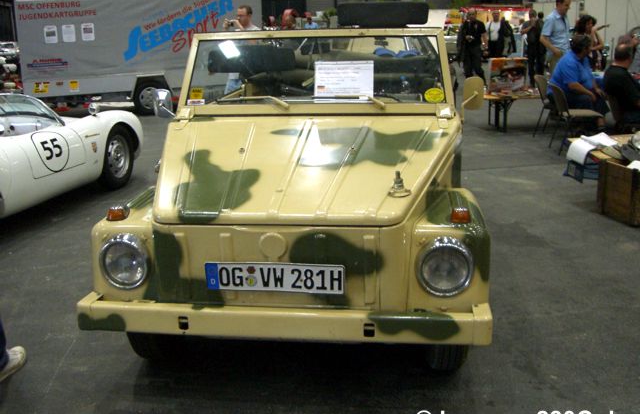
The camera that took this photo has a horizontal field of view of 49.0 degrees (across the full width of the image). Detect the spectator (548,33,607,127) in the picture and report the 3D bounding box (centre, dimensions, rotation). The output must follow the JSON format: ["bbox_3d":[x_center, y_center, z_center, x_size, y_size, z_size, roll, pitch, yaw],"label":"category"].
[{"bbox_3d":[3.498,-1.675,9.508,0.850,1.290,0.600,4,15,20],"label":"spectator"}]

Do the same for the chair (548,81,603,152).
[{"bbox_3d":[2.998,-1.059,8.285,0.540,0.810,0.480,0,15,4],"label":"chair"}]

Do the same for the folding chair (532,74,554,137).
[{"bbox_3d":[3.158,-1.332,9.177,0.550,0.810,0.500,6,16,27],"label":"folding chair"}]

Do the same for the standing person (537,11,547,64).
[{"bbox_3d":[6.097,-4.483,19.338,0.500,1.720,0.350,3,15,17],"label":"standing person"}]

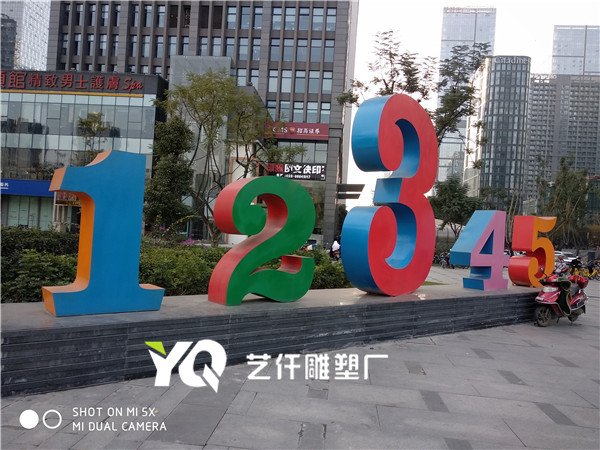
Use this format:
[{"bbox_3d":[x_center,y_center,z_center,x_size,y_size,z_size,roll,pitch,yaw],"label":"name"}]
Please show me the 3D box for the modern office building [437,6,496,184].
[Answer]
[{"bbox_3d":[140.941,-85.890,397.438,42.917,196.541,32.000,3,0,10],"label":"modern office building"}]

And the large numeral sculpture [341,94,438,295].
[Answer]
[{"bbox_3d":[1.670,-0.476,7.930,0.530,3.363,2.143,3,0,44],"label":"large numeral sculpture"}]

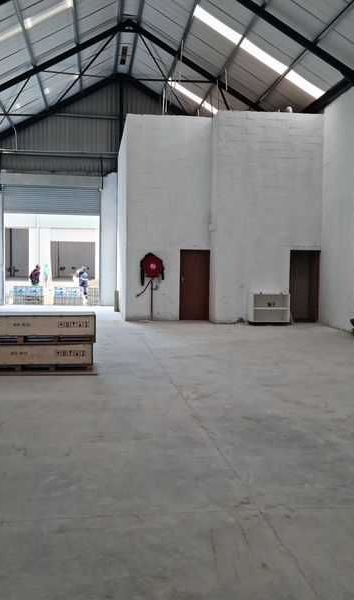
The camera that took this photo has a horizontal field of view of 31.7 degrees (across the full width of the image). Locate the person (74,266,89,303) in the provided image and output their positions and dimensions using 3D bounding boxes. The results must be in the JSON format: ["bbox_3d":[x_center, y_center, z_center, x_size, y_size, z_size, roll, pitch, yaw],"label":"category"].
[{"bbox_3d":[-4.263,-0.693,27.482,0.650,1.600,0.500,1,3,12],"label":"person"}]

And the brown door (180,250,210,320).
[{"bbox_3d":[0.523,-0.421,18.050,0.860,2.030,0.070,0,3,-8],"label":"brown door"}]

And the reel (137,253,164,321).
[{"bbox_3d":[-0.735,-0.373,17.724,0.750,1.920,0.300,0,3,-8],"label":"reel"}]

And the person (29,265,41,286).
[{"bbox_3d":[-6.291,-0.738,27.715,0.480,1.640,0.500,0,3,-8],"label":"person"}]

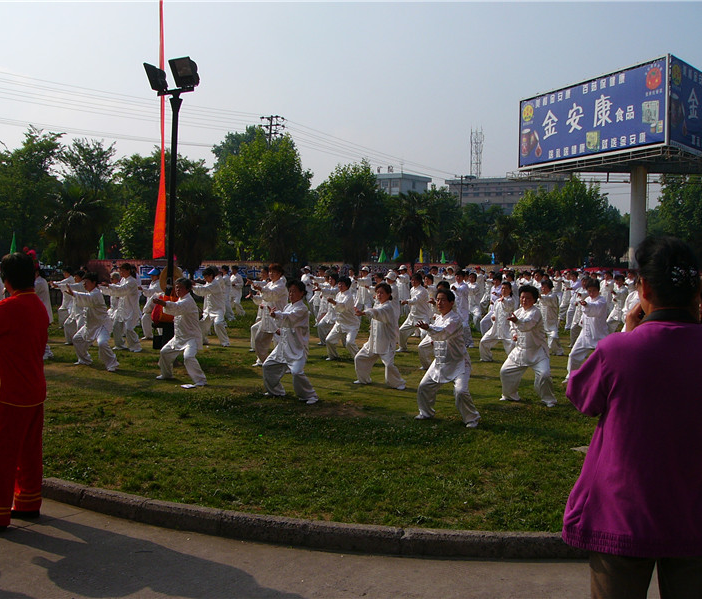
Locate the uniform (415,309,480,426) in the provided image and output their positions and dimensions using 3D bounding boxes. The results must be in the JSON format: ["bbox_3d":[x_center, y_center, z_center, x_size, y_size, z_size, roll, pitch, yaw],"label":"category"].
[{"bbox_3d":[0.936,0.637,8.066,0.580,1.102,0.700,-2,4,-45],"label":"uniform"}]

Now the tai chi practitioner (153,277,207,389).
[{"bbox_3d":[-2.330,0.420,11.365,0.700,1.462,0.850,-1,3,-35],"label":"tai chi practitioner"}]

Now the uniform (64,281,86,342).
[{"bbox_3d":[-5.235,0.247,15.800,0.660,1.216,0.620,-1,3,-38],"label":"uniform"}]

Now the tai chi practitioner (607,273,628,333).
[{"bbox_3d":[5.545,0.201,17.300,0.580,1.400,0.550,0,2,-28],"label":"tai chi practitioner"}]

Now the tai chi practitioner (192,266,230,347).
[{"bbox_3d":[-2.728,0.126,16.142,0.700,1.554,0.750,-1,3,-31],"label":"tai chi practitioner"}]

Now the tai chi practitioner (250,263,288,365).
[{"bbox_3d":[-1.171,0.233,12.100,0.720,1.528,0.660,-1,3,-38],"label":"tai chi practitioner"}]

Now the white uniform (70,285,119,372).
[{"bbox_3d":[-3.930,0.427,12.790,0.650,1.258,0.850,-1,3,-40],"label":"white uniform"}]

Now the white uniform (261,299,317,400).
[{"bbox_3d":[-0.682,0.545,9.223,0.640,1.103,0.570,0,3,-28],"label":"white uniform"}]

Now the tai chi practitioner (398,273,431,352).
[{"bbox_3d":[1.214,0.245,15.654,0.750,1.507,0.750,-1,3,-31],"label":"tai chi practitioner"}]

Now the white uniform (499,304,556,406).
[{"bbox_3d":[1.954,0.603,9.177,0.640,1.086,0.570,0,3,-28],"label":"white uniform"}]

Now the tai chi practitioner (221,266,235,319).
[{"bbox_3d":[-3.312,-0.174,22.300,0.620,1.475,0.600,-1,3,-38],"label":"tai chi practitioner"}]

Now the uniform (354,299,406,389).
[{"bbox_3d":[0.353,0.531,10.300,0.600,1.100,0.580,0,2,-28],"label":"uniform"}]

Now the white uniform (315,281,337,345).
[{"bbox_3d":[-0.428,0.266,15.800,0.650,1.216,0.620,-1,3,-38],"label":"white uniform"}]

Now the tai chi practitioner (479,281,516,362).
[{"bbox_3d":[2.594,0.389,14.427,0.600,1.422,0.800,-1,3,-40],"label":"tai chi practitioner"}]

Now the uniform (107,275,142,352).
[{"bbox_3d":[-3.709,0.214,13.617,0.550,1.248,0.600,-1,3,-34],"label":"uniform"}]

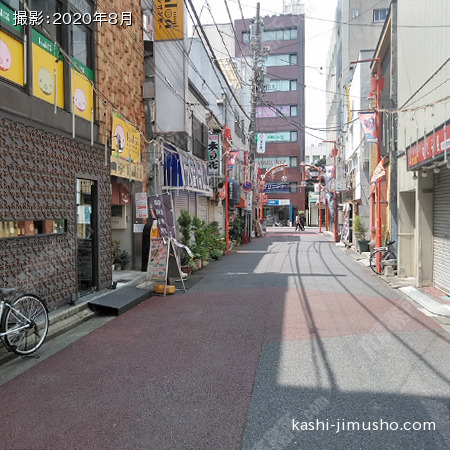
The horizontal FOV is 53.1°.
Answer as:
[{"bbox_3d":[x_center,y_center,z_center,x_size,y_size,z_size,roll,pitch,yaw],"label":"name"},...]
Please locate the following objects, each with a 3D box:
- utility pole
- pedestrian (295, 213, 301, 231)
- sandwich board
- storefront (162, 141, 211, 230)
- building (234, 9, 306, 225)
[{"bbox_3d":[1.956,-6.424,28.122,0.900,14.600,0.800,0,1,9],"label":"utility pole"},{"bbox_3d":[6.837,-0.307,42.500,0.550,1.630,0.500,0,1,9],"label":"pedestrian"},{"bbox_3d":[-1.150,0.805,8.950,0.500,1.100,0.580,-2,2,-44],"label":"sandwich board"},{"bbox_3d":[-1.079,-0.474,13.419,0.750,3.400,3.600,0,1,9],"label":"storefront"},{"bbox_3d":[6.084,-12.476,58.383,8.300,25.200,9.500,0,1,9],"label":"building"}]

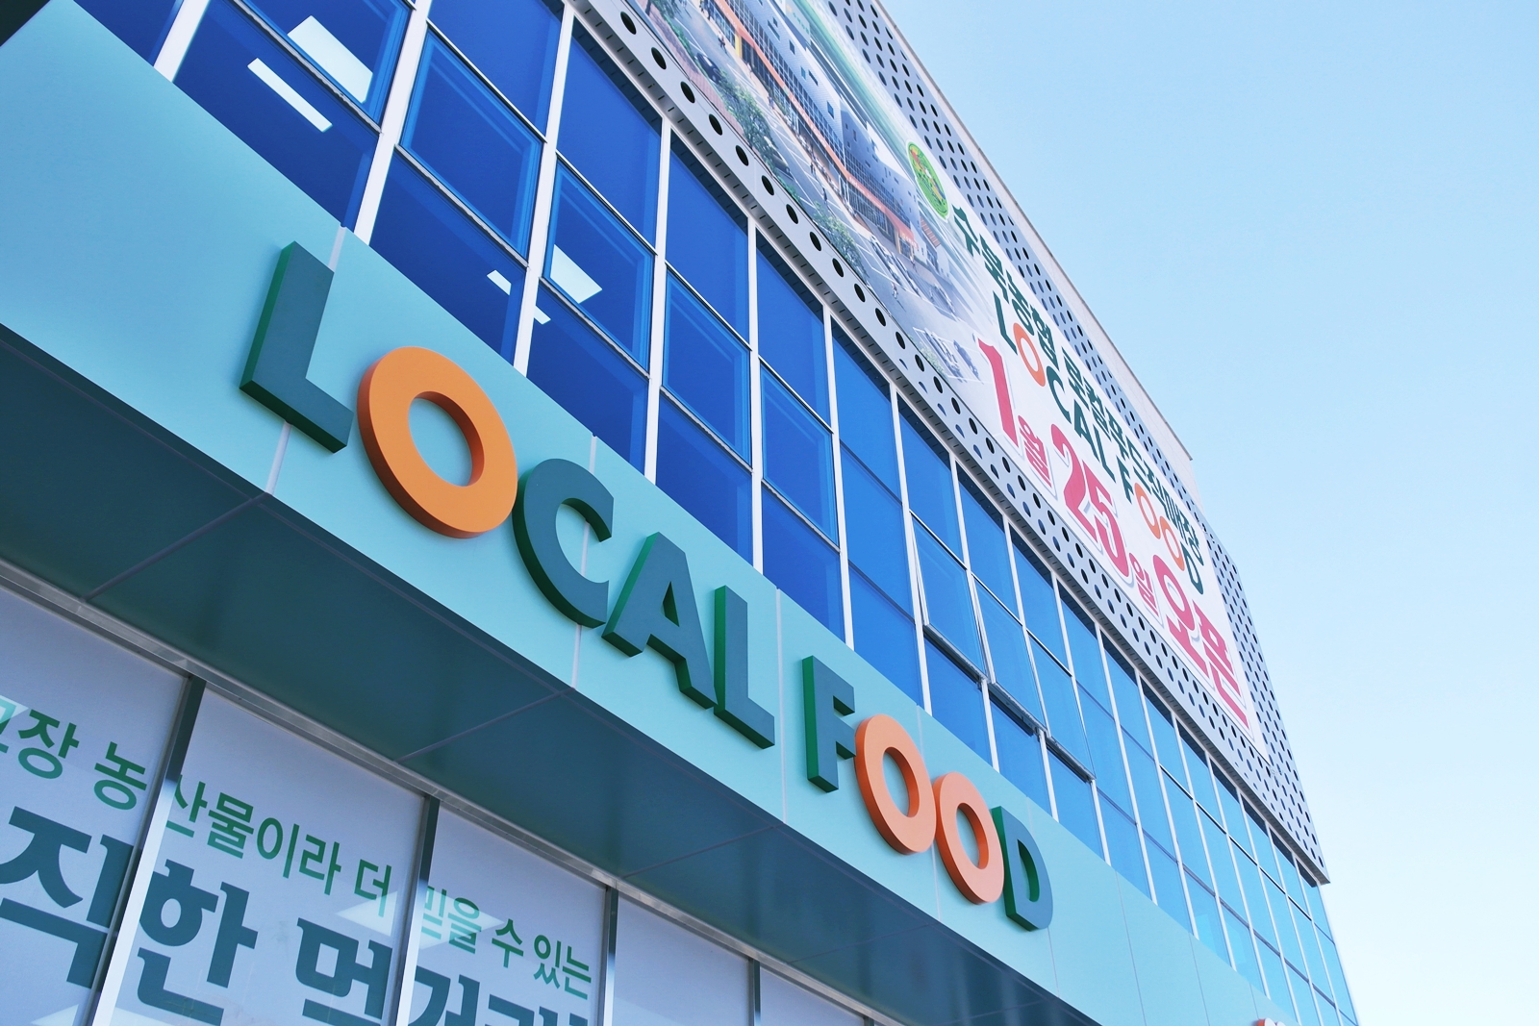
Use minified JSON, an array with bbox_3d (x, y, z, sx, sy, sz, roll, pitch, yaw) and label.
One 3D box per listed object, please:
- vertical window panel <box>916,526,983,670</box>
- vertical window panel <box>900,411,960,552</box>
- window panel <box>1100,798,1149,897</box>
[{"bbox_3d":[1.295,0.586,10.155,0.075,0.883,0.863,-27,-44,23],"label":"vertical window panel"},{"bbox_3d":[1.245,-0.240,10.821,0.075,0.970,0.863,-23,-43,25],"label":"vertical window panel"},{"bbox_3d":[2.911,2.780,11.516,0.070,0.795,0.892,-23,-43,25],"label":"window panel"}]

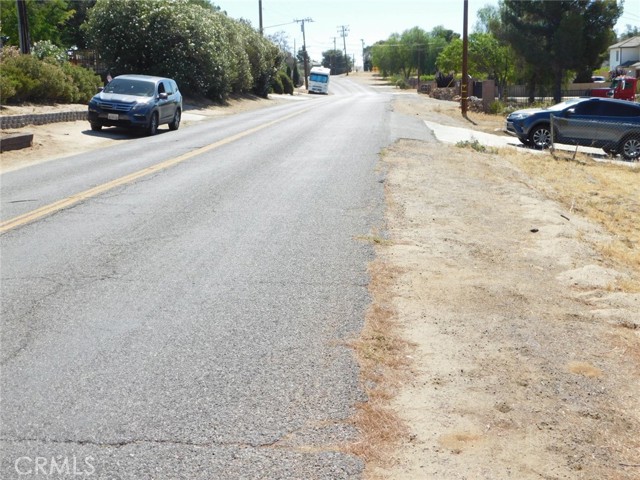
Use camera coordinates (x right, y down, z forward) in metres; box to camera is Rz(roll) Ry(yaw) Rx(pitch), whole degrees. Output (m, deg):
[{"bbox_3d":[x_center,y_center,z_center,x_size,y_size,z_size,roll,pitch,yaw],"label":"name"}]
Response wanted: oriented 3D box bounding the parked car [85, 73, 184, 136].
[{"bbox_3d":[-6.000,-4.530,27.500,2.020,1.770,4.920,4,11,4],"label":"parked car"}]

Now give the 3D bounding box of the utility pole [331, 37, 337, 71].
[{"bbox_3d":[4.221,-52.248,234.108,1.900,9.480,0.400,-2,11,0],"label":"utility pole"}]

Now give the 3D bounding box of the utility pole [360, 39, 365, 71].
[{"bbox_3d":[11.431,-49.003,221.174,0.800,8.780,0.450,-2,11,0],"label":"utility pole"}]

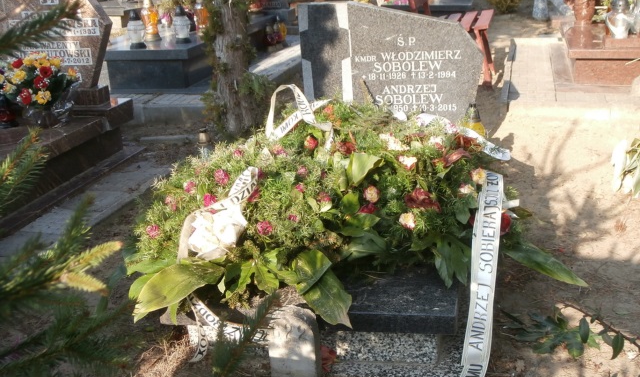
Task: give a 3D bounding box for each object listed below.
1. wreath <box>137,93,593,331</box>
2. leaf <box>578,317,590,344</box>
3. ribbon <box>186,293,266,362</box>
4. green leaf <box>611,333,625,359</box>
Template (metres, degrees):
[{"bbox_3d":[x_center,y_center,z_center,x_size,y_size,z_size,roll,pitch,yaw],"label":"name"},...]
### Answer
[{"bbox_3d":[0.150,-0.010,2.780,1.460,0.500,1.150,0,20,7],"label":"wreath"},{"bbox_3d":[0.806,0.429,2.140,0.032,0.078,0.020,0,20,7],"label":"leaf"},{"bbox_3d":[-0.289,0.439,2.220,0.230,0.180,0.120,0,20,7],"label":"ribbon"},{"bbox_3d":[0.889,0.475,2.100,0.034,0.080,0.024,0,20,7],"label":"green leaf"}]

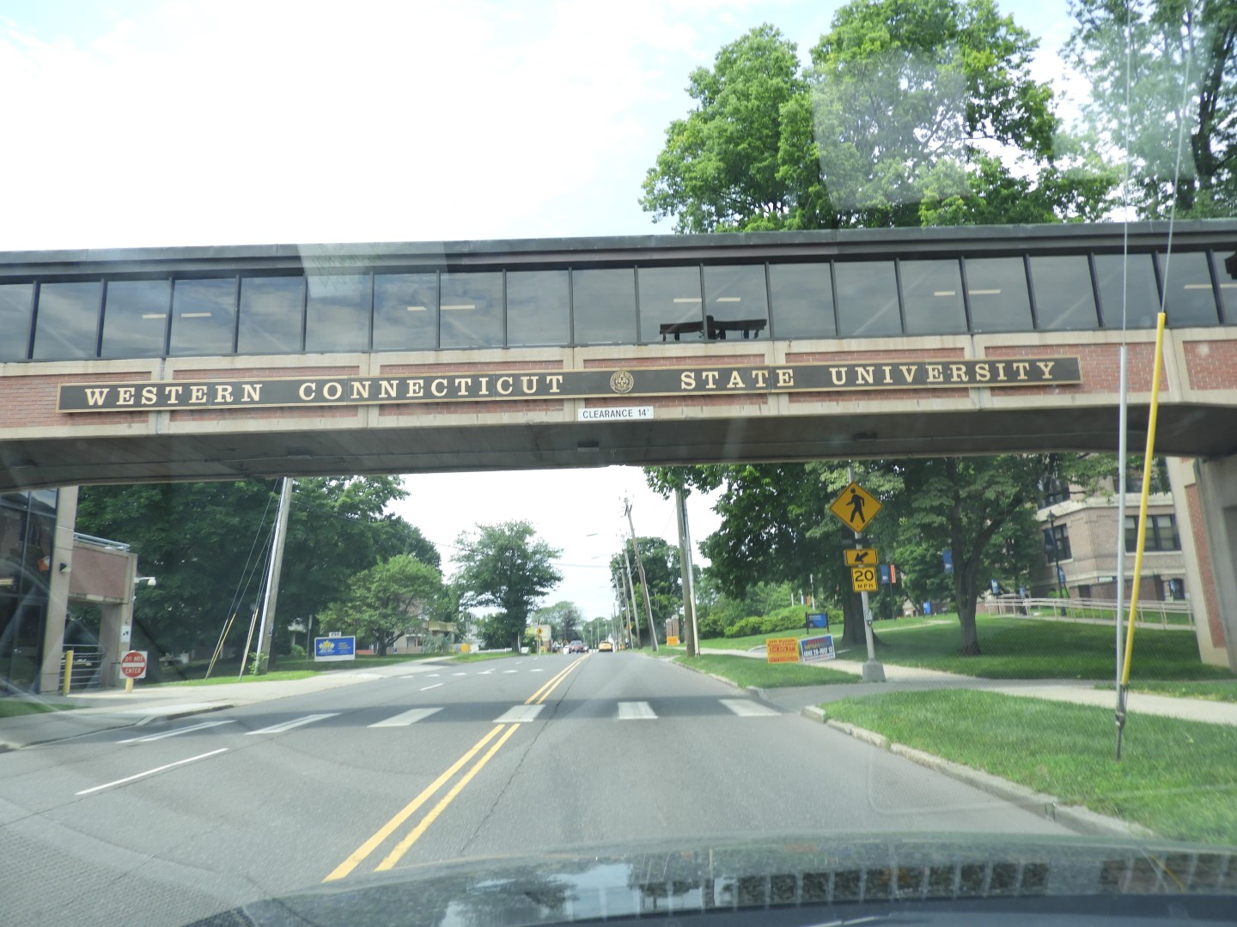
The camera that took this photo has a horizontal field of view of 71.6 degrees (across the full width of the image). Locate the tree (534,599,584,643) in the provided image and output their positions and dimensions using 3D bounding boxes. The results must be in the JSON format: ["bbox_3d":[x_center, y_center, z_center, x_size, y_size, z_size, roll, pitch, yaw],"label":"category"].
[{"bbox_3d":[-11.308,30.007,158.982,9.000,9.800,8.500,-2,-12,-2],"label":"tree"}]

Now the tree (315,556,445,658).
[{"bbox_3d":[-17.216,10.217,62.232,8.600,7.300,8.000,-2,-12,-2],"label":"tree"}]

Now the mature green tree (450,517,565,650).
[{"bbox_3d":[-10.113,11.298,79.223,9.700,12.200,9.200,-2,-12,-2],"label":"mature green tree"}]

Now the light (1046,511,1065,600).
[{"bbox_3d":[21.696,4.908,42.521,0.500,5.200,0.500,-2,-12,-2],"label":"light"}]

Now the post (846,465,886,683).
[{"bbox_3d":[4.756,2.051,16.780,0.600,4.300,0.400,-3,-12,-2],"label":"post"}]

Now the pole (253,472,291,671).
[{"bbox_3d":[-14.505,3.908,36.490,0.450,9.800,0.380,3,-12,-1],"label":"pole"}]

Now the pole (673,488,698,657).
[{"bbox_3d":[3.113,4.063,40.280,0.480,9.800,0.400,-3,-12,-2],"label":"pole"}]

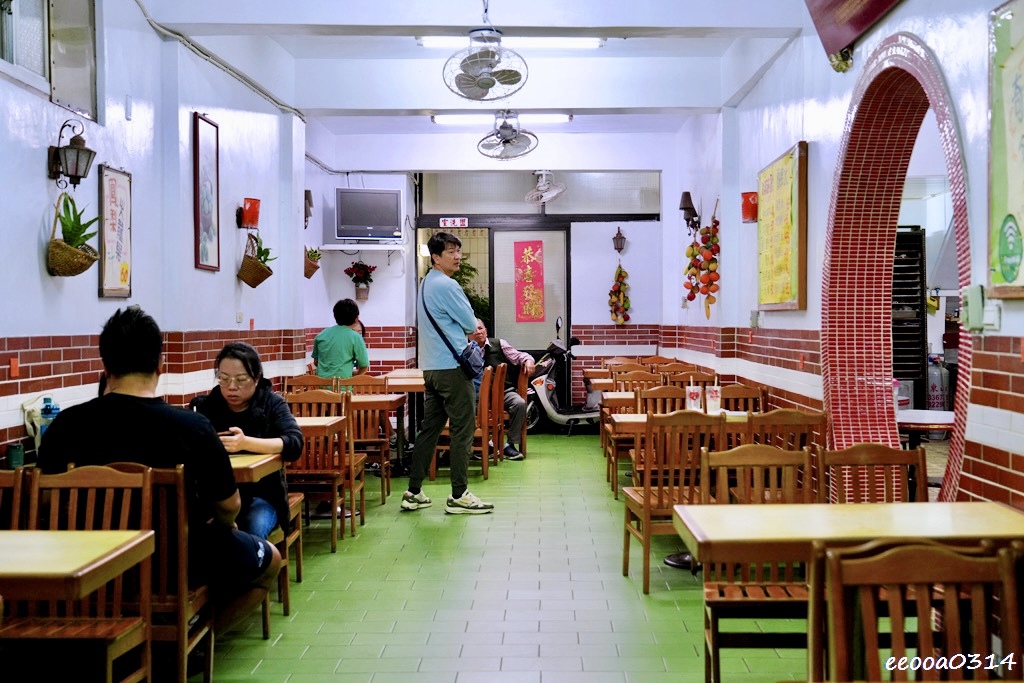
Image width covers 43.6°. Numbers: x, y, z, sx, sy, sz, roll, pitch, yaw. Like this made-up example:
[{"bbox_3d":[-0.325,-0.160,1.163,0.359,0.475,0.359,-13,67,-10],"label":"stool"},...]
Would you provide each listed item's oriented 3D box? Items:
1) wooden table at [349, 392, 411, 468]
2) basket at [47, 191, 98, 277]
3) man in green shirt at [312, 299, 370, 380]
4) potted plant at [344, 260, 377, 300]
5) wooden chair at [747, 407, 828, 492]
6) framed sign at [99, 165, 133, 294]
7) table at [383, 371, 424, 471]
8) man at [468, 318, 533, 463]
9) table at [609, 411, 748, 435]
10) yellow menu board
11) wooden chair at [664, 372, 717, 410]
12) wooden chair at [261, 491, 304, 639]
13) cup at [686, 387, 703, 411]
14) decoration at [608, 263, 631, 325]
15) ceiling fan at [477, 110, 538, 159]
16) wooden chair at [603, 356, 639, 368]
[{"bbox_3d":[-1.220,0.738,8.325,1.000,0.735,0.620,0,1,1],"label":"wooden table"},{"bbox_3d":[-1.788,-0.435,5.209,0.140,0.330,0.220,0,1,1],"label":"basket"},{"bbox_3d":[-1.258,0.391,9.500,0.440,1.390,0.680,0,1,1],"label":"man in green shirt"},{"bbox_3d":[-1.624,-0.655,13.740,0.340,0.430,0.250,0,1,1],"label":"potted plant"},{"bbox_3d":[1.277,0.726,6.125,0.410,0.860,0.470,0,1,1],"label":"wooden chair"},{"bbox_3d":[-2.046,-0.554,6.637,0.030,0.660,0.450,0,1,1],"label":"framed sign"},{"bbox_3d":[-0.883,0.694,10.578,0.650,0.750,1.200,0,1,1],"label":"table"},{"bbox_3d":[-0.105,0.413,11.514,0.620,1.260,0.720,0,1,9],"label":"man"},{"bbox_3d":[0.989,0.759,6.642,0.910,0.740,0.590,0,1,1],"label":"table"},{"bbox_3d":[1.675,-0.675,8.013,0.050,0.950,1.420,0,1,1],"label":"yellow menu board"},{"bbox_3d":[1.310,0.661,9.120,0.430,0.850,0.480,0,1,1],"label":"wooden chair"},{"bbox_3d":[-1.128,0.756,5.391,0.420,0.860,0.480,0,1,1],"label":"wooden chair"},{"bbox_3d":[0.970,0.318,6.820,0.083,0.160,0.083,0,1,1],"label":"cup"},{"bbox_3d":[1.106,-0.494,13.170,0.225,0.640,0.140,0,1,1],"label":"decoration"},{"bbox_3d":[-0.033,-1.690,10.500,0.500,0.410,0.490,0,1,1],"label":"ceiling fan"},{"bbox_3d":[1.050,0.580,12.250,0.430,0.850,0.480,0,1,1],"label":"wooden chair"}]

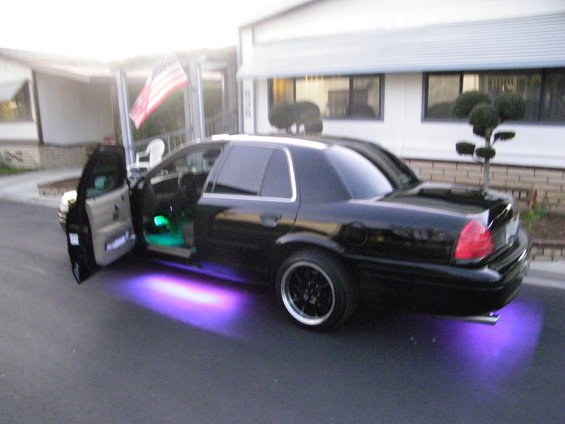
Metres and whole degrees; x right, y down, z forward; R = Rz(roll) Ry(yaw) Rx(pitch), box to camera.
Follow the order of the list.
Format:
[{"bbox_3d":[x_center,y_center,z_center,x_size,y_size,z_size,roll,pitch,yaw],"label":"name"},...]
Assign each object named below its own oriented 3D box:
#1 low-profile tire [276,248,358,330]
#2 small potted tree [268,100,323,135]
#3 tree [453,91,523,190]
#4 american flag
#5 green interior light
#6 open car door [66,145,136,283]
[{"bbox_3d":[0.281,0.623,3.700,0.690,0.690,0.250,6,12,34],"label":"low-profile tire"},{"bbox_3d":[0.235,-1.070,8.200,0.930,1.700,0.880,-1,10,0],"label":"small potted tree"},{"bbox_3d":[2.880,-0.770,6.380,0.920,1.750,0.850,4,11,24],"label":"tree"},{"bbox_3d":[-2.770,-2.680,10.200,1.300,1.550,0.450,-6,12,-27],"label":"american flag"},{"bbox_3d":[-1.315,0.093,4.970,0.190,0.120,0.100,-1,10,0],"label":"green interior light"},{"bbox_3d":[-1.580,-0.040,4.270,0.230,1.120,1.080,0,10,2],"label":"open car door"}]

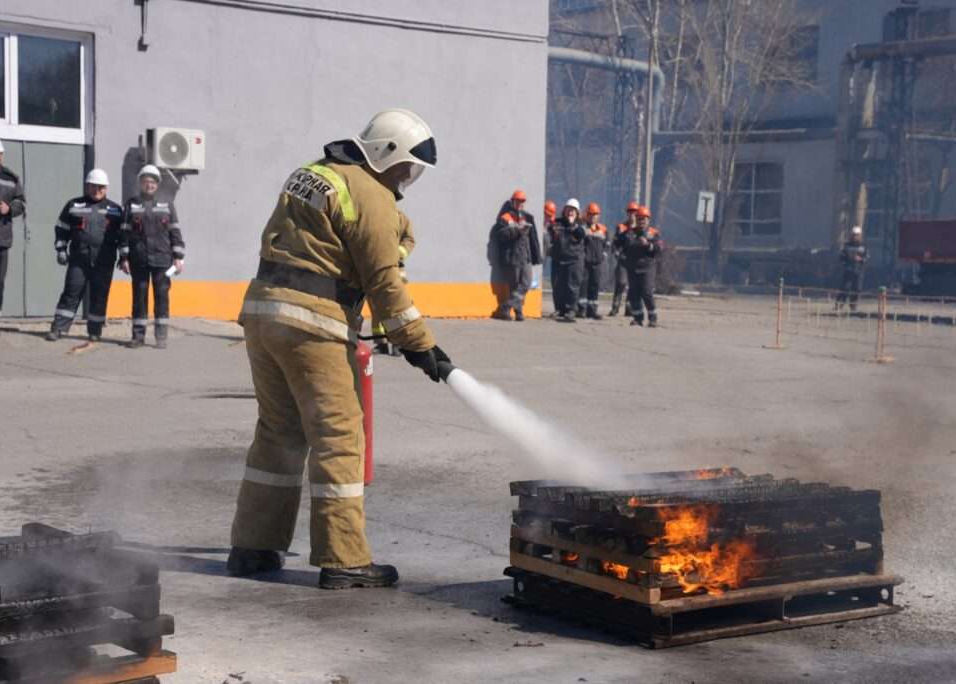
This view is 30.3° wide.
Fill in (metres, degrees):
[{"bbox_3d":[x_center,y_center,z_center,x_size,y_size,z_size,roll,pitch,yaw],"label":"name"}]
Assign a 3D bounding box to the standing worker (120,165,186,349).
[{"bbox_3d":[-3.247,-0.858,17.600,0.640,1.820,0.360,0,4,-12],"label":"standing worker"}]

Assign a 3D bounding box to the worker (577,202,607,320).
[{"bbox_3d":[1.642,-1.161,25.300,0.540,1.690,0.380,1,4,3],"label":"worker"}]

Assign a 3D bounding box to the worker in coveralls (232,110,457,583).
[{"bbox_3d":[-0.523,0.009,6.670,0.800,1.770,0.600,0,4,-23],"label":"worker in coveralls"}]

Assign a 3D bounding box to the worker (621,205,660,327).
[{"bbox_3d":[2.270,-1.062,24.500,0.540,1.670,0.400,2,4,7],"label":"worker"}]

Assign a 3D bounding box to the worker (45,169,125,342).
[{"bbox_3d":[-4.002,-0.888,17.900,0.750,1.750,0.400,0,4,-14],"label":"worker"}]

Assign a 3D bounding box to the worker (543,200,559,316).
[{"bbox_3d":[1.092,-1.209,25.700,0.500,1.690,0.380,1,4,3],"label":"worker"}]

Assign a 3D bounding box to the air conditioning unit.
[{"bbox_3d":[-3.582,-2.303,21.000,0.700,0.480,0.250,-2,5,-41],"label":"air conditioning unit"}]

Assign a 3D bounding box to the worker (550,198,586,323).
[{"bbox_3d":[1.257,-1.125,24.500,0.520,1.700,0.400,2,4,6],"label":"worker"}]

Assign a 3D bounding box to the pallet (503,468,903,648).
[{"bbox_3d":[0.834,0.740,6.382,1.170,0.430,0.810,-2,5,-35],"label":"pallet"}]

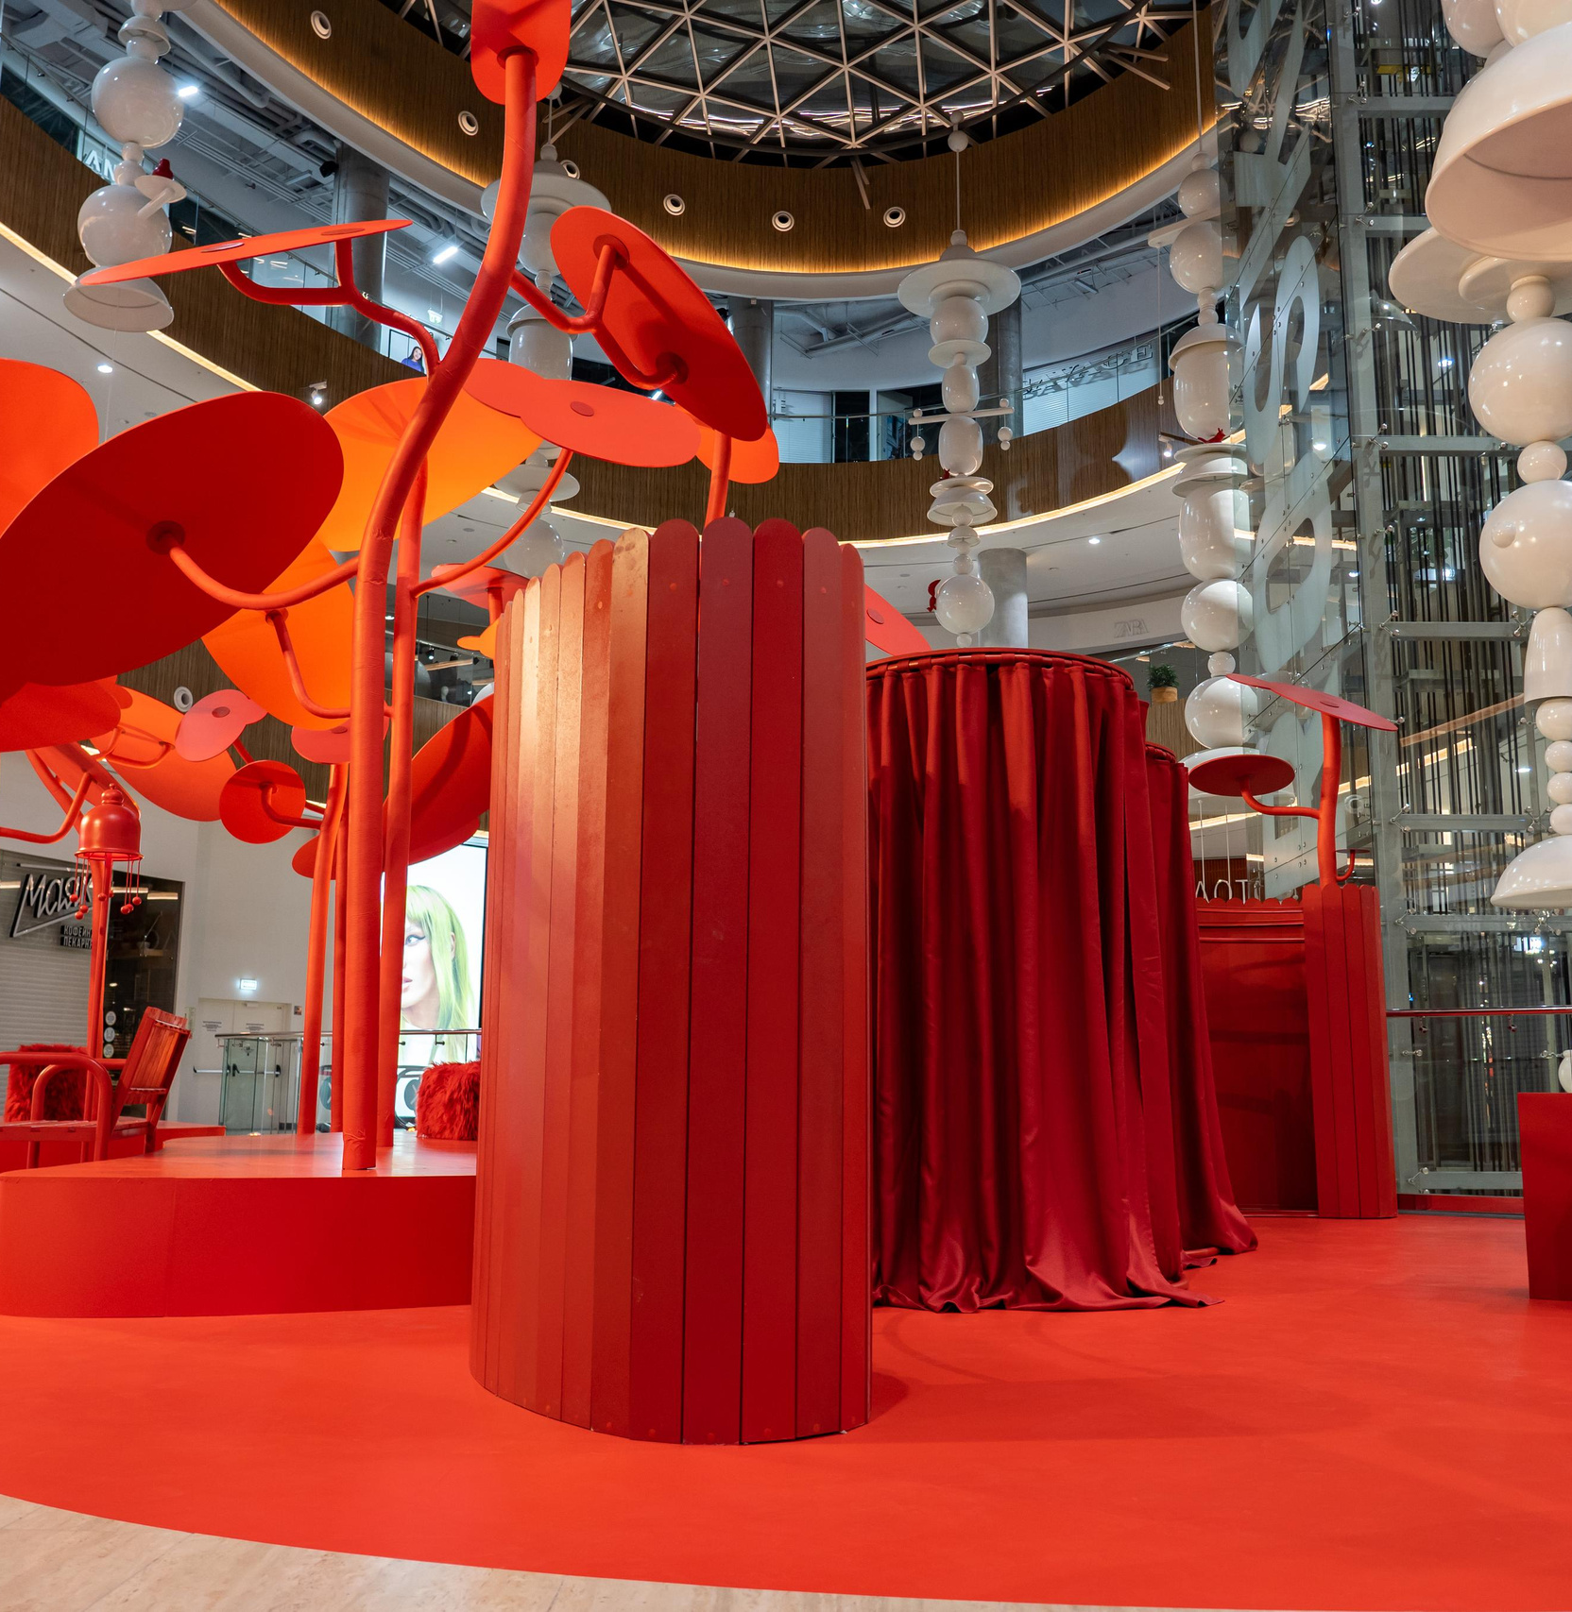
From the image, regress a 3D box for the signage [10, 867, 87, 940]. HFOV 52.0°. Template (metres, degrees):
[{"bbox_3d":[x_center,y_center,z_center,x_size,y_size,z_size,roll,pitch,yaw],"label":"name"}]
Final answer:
[{"bbox_3d":[-10.668,1.429,23.680,0.140,1.005,1.683,-3,-11,18],"label":"signage"}]

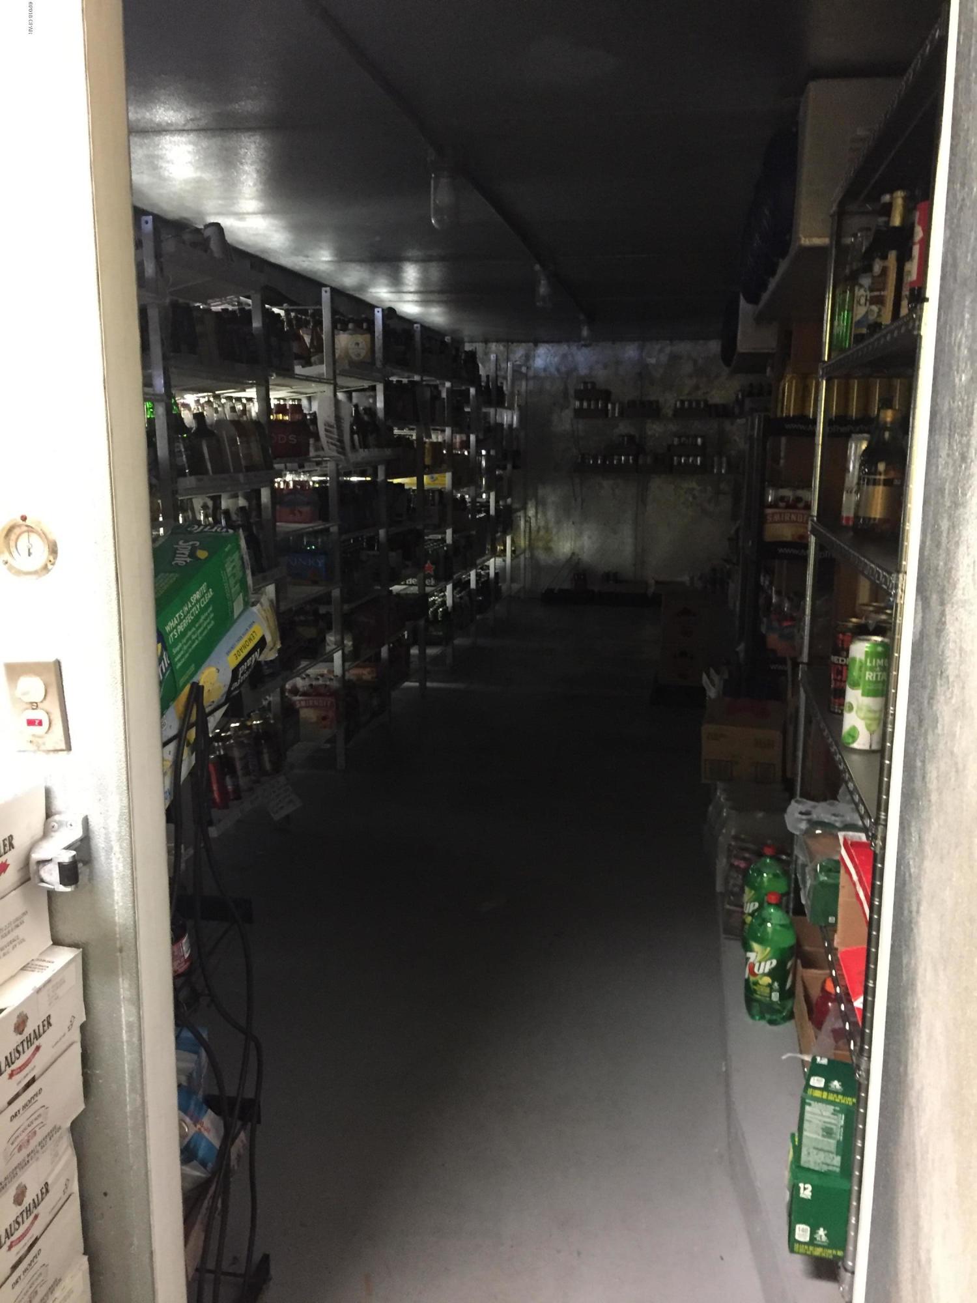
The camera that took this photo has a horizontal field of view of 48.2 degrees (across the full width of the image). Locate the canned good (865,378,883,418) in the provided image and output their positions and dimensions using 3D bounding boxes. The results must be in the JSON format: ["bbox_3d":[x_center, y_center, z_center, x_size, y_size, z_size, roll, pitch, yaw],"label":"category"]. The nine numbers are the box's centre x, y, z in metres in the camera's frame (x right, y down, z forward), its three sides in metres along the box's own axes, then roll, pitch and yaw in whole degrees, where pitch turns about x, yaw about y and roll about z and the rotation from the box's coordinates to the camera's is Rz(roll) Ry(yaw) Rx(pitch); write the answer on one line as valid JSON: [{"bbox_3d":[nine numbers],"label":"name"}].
[{"bbox_3d":[1.269,-0.807,3.554,0.067,0.170,0.067,2,11,11],"label":"canned good"}]

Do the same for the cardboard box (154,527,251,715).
[{"bbox_3d":[-0.504,-0.064,1.750,0.122,0.133,0.400,-2,23,6],"label":"cardboard box"}]

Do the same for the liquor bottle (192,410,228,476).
[{"bbox_3d":[-0.924,-0.663,3.583,0.083,0.250,0.083,-8,9,13],"label":"liquor bottle"}]

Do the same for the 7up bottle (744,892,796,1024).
[{"bbox_3d":[0.676,0.718,2.588,0.112,0.298,0.112,2,11,10],"label":"7up bottle"}]

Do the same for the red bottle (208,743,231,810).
[{"bbox_3d":[-0.884,0.404,3.560,0.058,0.212,0.058,-6,9,12],"label":"red bottle"}]

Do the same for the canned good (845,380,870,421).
[{"bbox_3d":[1.211,-0.820,3.582,0.068,0.165,0.068,2,11,10],"label":"canned good"}]

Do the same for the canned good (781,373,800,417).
[{"bbox_3d":[1.000,-0.838,3.617,0.068,0.165,0.068,2,11,10],"label":"canned good"}]

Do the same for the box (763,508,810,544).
[{"bbox_3d":[1.033,-0.412,3.699,0.185,0.142,0.125,2,11,11],"label":"box"}]

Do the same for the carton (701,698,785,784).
[{"bbox_3d":[0.792,0.277,3.395,0.230,0.172,0.330,3,12,13],"label":"carton"}]

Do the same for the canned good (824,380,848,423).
[{"bbox_3d":[1.140,-0.813,3.579,0.067,0.170,0.067,2,11,11],"label":"canned good"}]

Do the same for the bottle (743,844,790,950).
[{"bbox_3d":[0.717,0.644,2.809,0.112,0.308,0.112,2,11,11],"label":"bottle"}]

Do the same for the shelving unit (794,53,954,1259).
[{"bbox_3d":[0.891,0.007,2.062,0.457,1.847,1.184,2,11,10],"label":"shelving unit"}]

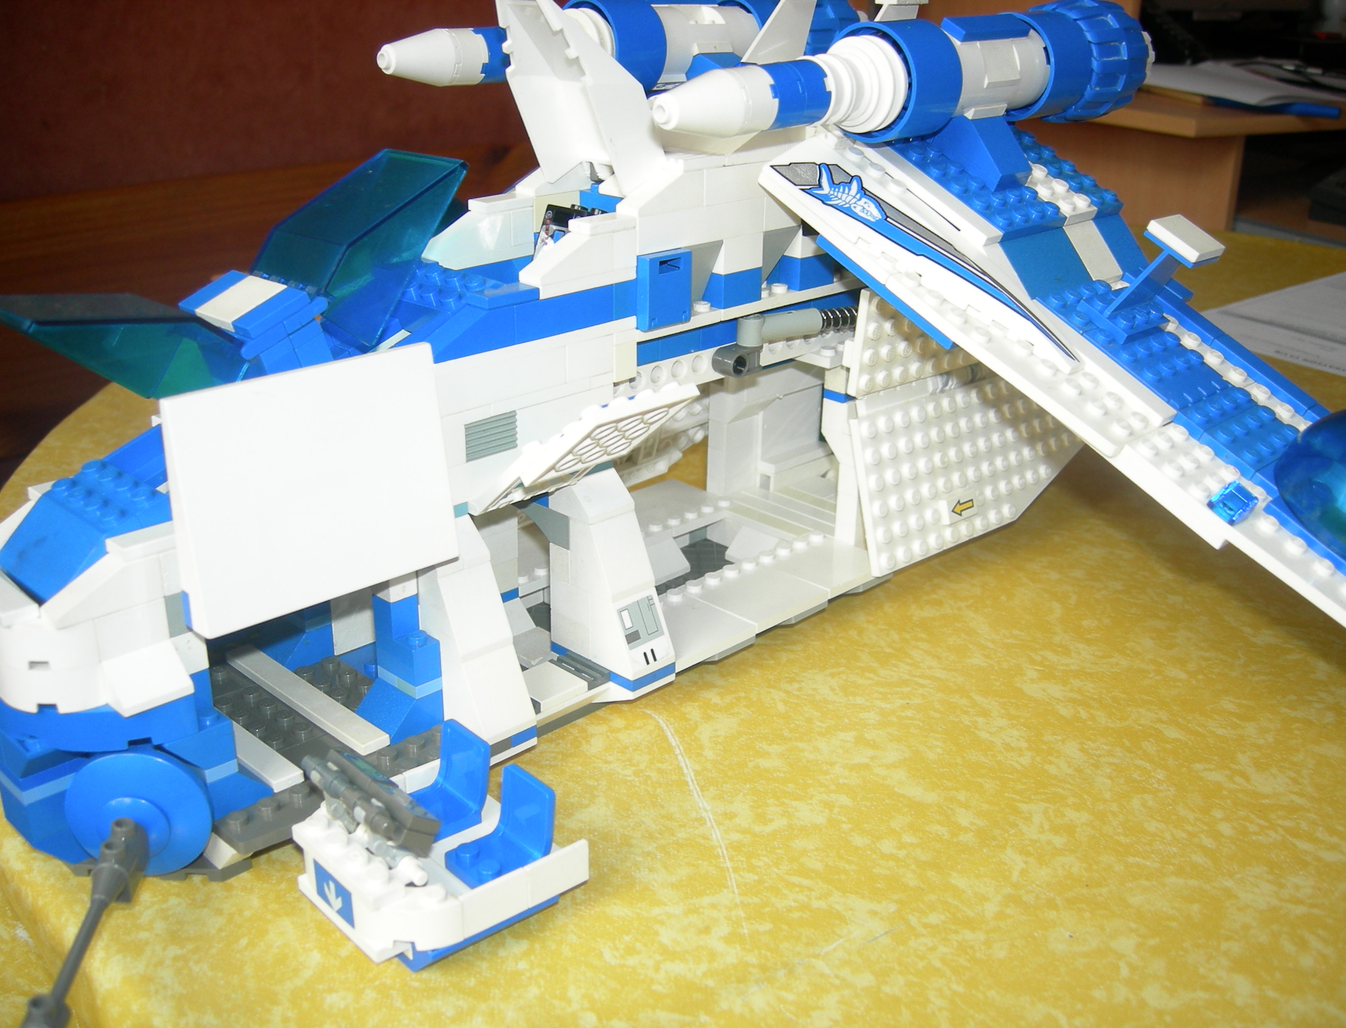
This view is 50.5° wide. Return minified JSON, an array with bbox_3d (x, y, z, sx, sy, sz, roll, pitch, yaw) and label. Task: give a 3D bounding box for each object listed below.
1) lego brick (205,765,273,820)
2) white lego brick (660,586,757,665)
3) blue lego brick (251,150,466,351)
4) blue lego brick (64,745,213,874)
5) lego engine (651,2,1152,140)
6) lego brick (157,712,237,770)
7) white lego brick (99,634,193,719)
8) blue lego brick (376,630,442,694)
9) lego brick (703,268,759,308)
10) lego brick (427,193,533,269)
[{"bbox_3d":[-0.099,0.058,0.314,0.015,0.010,0.016,20,29,41],"label":"lego brick"},{"bbox_3d":[0.001,0.032,0.401,0.032,0.005,0.032,20,29,41],"label":"white lego brick"},{"bbox_3d":[-0.073,-0.066,0.326,0.032,0.049,0.018,20,-10,40],"label":"blue lego brick"},{"bbox_3d":[-0.118,0.068,0.314,0.032,0.032,0.007,0,22,-2],"label":"blue lego brick"},{"bbox_3d":[0.067,-0.112,0.367,0.035,0.035,0.203,19,29,40],"label":"lego engine"},{"bbox_3d":[-0.106,0.050,0.311,0.012,0.010,0.016,20,28,40],"label":"lego brick"},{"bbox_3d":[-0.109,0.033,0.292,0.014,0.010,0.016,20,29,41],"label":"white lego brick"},{"bbox_3d":[-0.064,0.033,0.343,0.016,0.011,0.008,20,29,41],"label":"blue lego brick"},{"bbox_3d":[0.016,-0.064,0.397,0.010,0.010,0.016,21,29,41],"label":"lego brick"},{"bbox_3d":[-0.052,-0.075,0.377,0.008,0.016,0.032,20,28,40],"label":"lego brick"}]

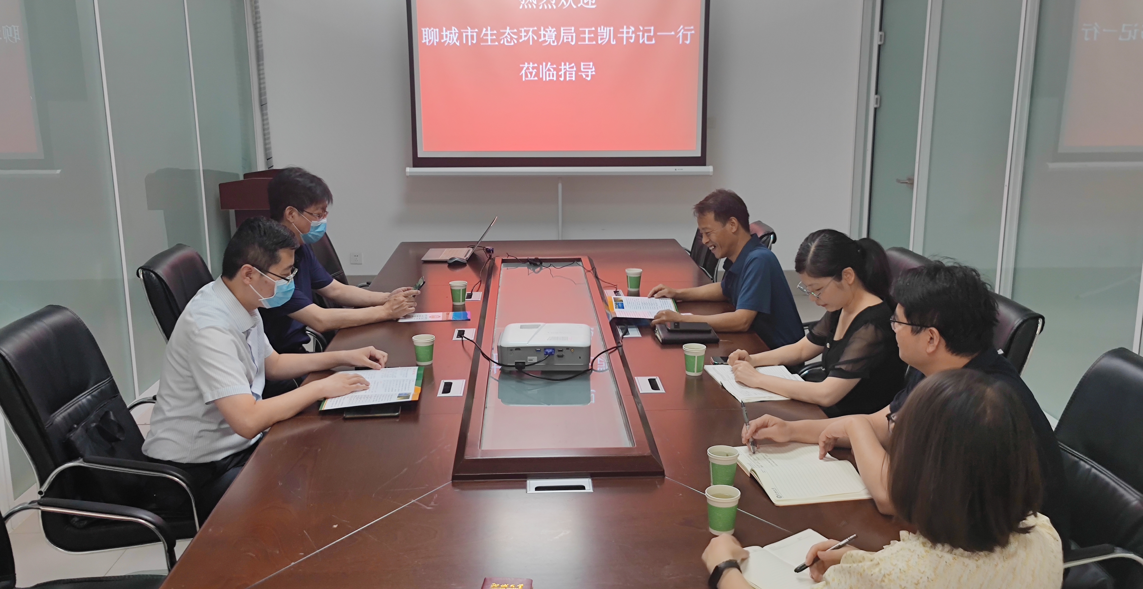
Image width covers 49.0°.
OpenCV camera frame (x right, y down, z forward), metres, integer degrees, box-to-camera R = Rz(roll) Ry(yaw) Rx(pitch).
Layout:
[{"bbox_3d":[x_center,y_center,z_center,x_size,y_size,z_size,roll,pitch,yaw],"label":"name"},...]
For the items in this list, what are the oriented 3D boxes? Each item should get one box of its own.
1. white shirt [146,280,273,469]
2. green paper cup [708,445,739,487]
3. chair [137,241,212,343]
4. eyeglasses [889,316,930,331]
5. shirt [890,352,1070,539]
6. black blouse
[{"bbox_3d":[-1.030,0.212,3.570,0.390,0.540,0.460,0,12,1],"label":"white shirt"},{"bbox_3d":[0.342,0.387,2.820,0.072,0.086,0.072,0,12,0],"label":"green paper cup"},{"bbox_3d":[-1.212,0.341,4.752,0.650,0.980,0.580,-1,12,-2],"label":"chair"},{"bbox_3d":[0.766,0.061,2.820,0.140,0.045,0.140,3,12,14],"label":"eyeglasses"},{"bbox_3d":[0.929,0.349,2.930,0.400,0.550,0.470,0,12,3],"label":"shirt"},{"bbox_3d":[0.817,0.225,3.650,0.330,0.470,0.420,-3,12,-12],"label":"black blouse"}]

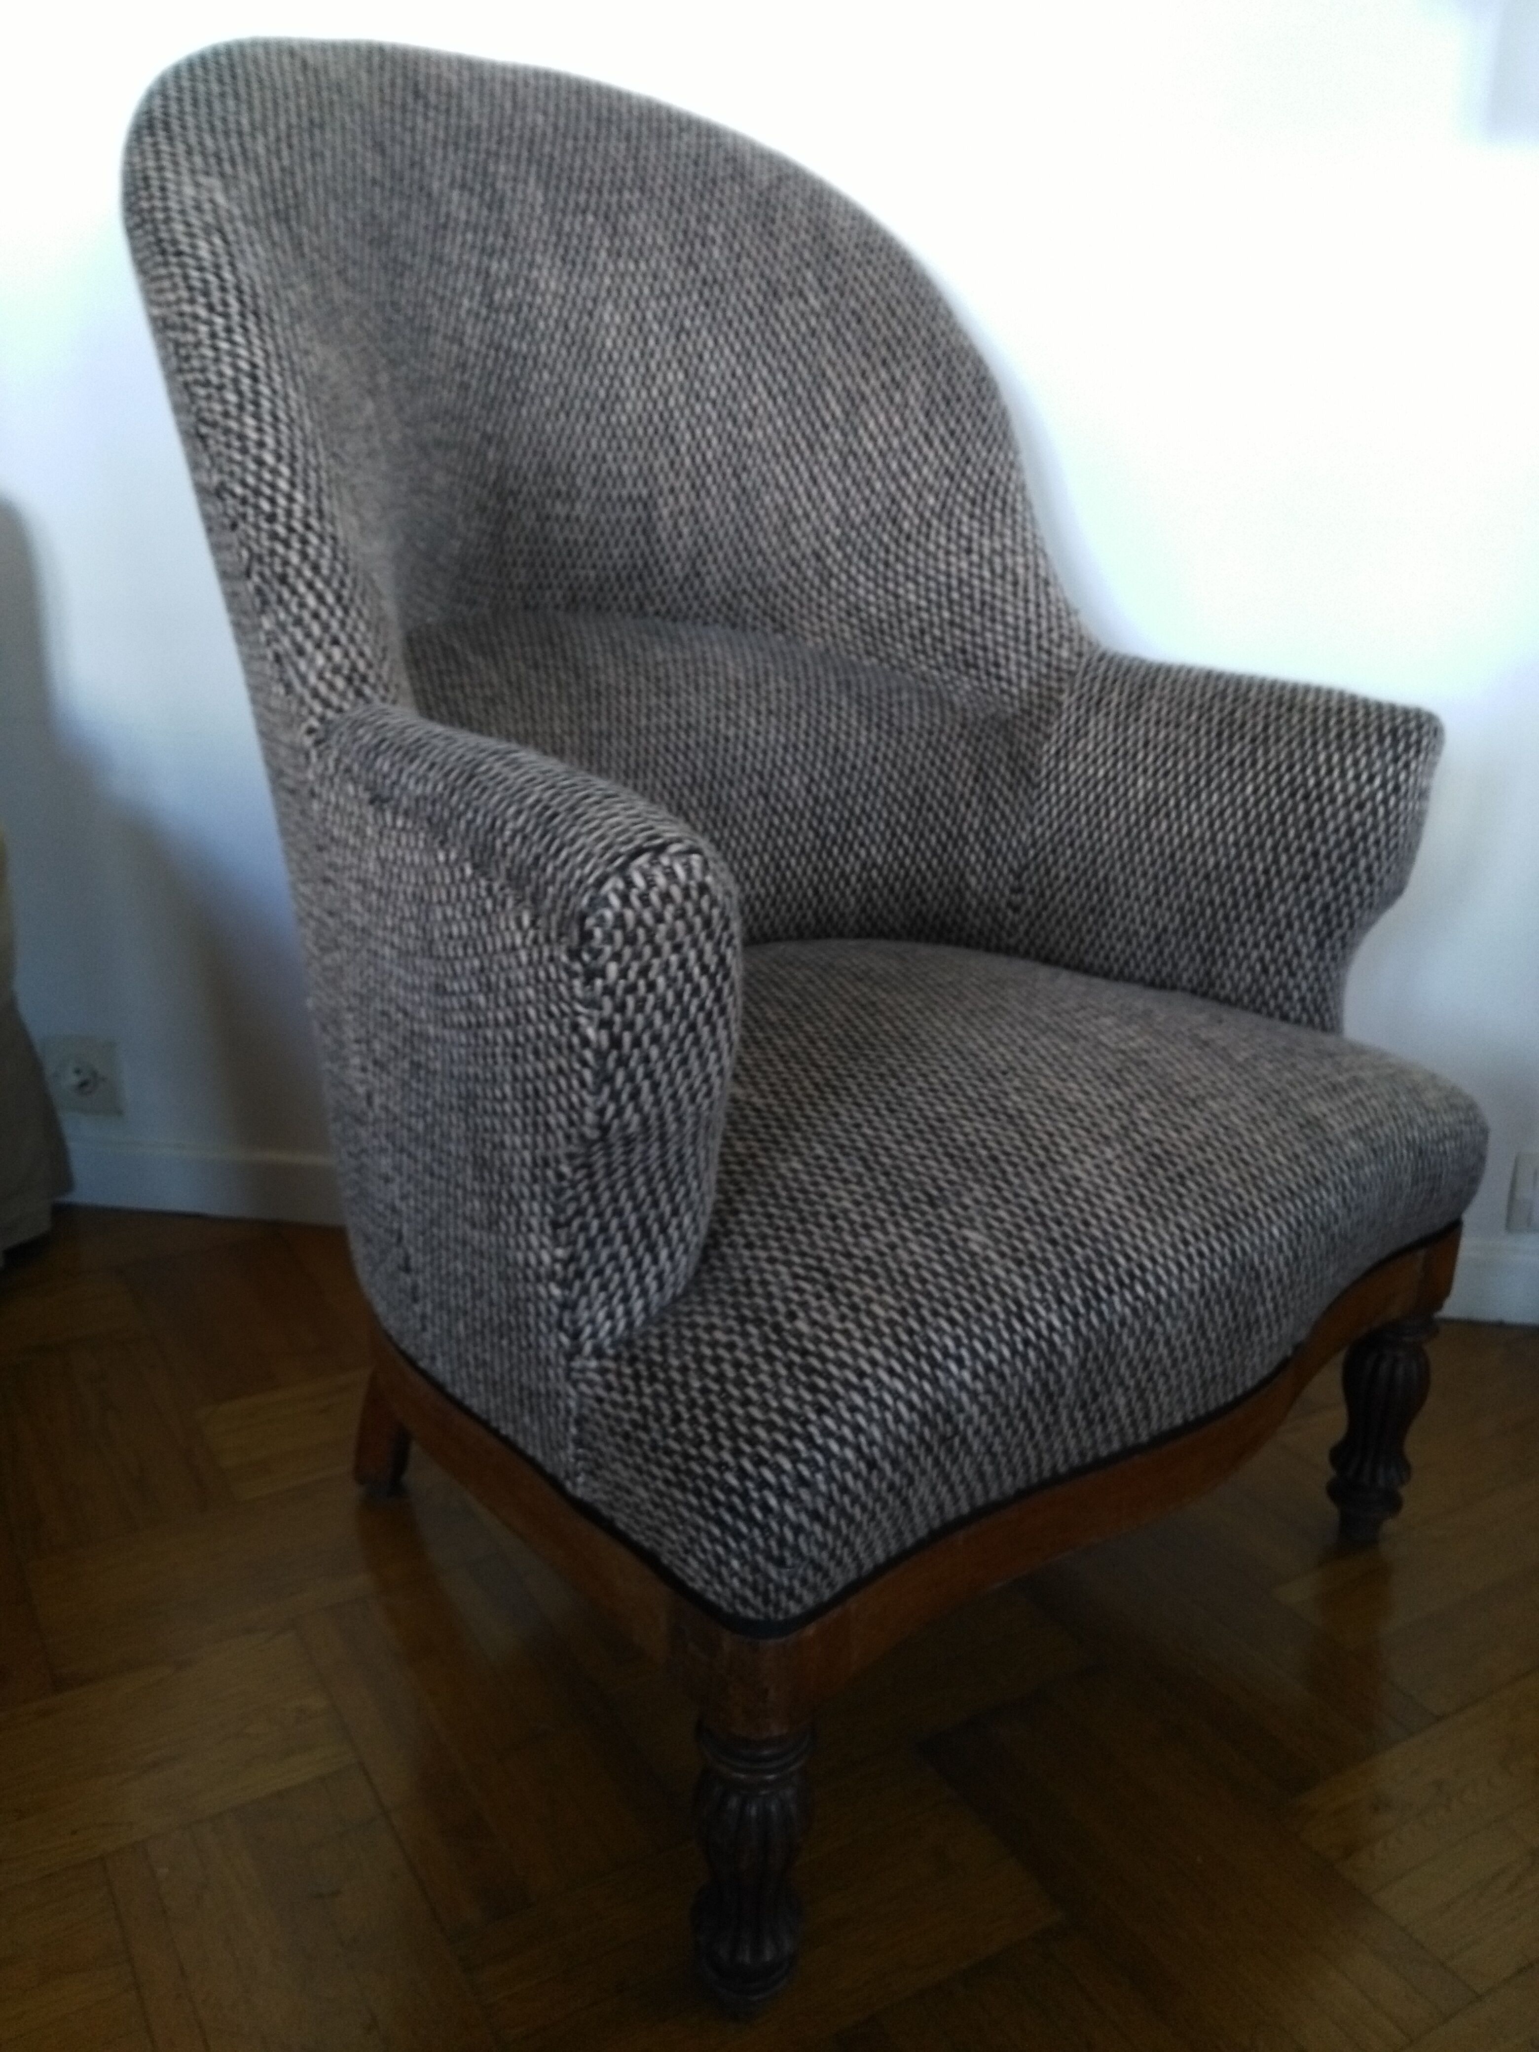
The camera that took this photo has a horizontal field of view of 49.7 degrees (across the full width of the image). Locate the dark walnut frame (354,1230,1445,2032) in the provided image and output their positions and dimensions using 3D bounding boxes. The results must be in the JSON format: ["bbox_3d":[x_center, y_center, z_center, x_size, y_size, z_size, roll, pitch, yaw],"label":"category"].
[{"bbox_3d":[0.051,0.256,1.170,0.662,0.241,0.582,-14,24,-40],"label":"dark walnut frame"}]

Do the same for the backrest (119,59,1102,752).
[{"bbox_3d":[-0.108,-0.436,1.147,0.659,0.403,0.309,-14,24,-40],"label":"backrest"}]

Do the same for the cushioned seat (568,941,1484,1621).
[{"bbox_3d":[0.101,0.077,1.065,0.649,0.172,0.477,-14,24,-40],"label":"cushioned seat"}]

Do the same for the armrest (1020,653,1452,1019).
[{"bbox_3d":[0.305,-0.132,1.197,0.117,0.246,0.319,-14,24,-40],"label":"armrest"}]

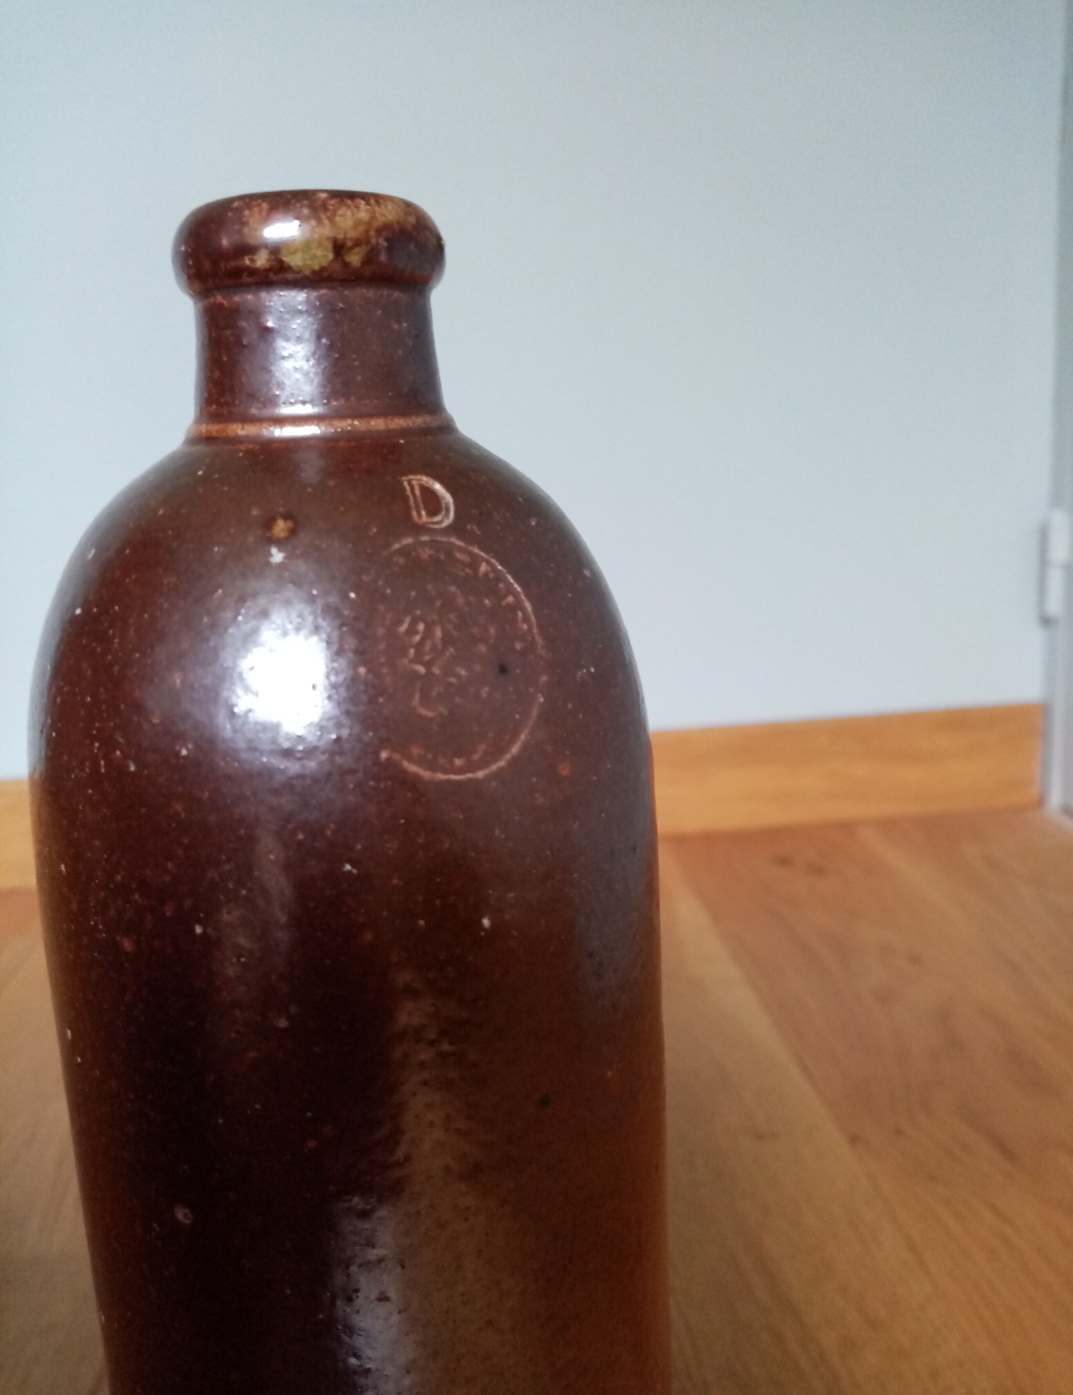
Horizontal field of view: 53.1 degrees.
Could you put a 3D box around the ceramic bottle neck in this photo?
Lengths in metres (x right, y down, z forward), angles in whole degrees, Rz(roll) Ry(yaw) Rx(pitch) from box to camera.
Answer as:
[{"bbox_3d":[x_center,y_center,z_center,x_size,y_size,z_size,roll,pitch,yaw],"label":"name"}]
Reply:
[{"bbox_3d":[-0.031,-0.048,0.155,0.037,0.022,0.037,-3,12,0],"label":"ceramic bottle neck"}]

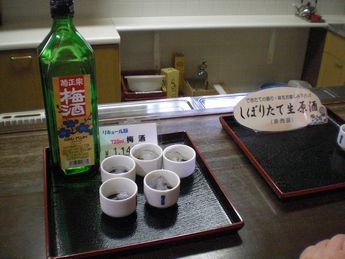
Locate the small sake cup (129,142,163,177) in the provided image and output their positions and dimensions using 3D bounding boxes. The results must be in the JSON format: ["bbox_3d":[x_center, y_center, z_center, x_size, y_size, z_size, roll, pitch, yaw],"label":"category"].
[{"bbox_3d":[-0.044,0.053,0.643,0.055,0.037,0.055,3,30,-2],"label":"small sake cup"}]

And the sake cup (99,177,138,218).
[{"bbox_3d":[-0.079,0.102,0.557,0.055,0.037,0.055,3,30,-2],"label":"sake cup"}]

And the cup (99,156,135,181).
[{"bbox_3d":[-0.086,0.072,0.607,0.055,0.037,0.055,3,30,-2],"label":"cup"}]

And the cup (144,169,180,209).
[{"bbox_3d":[-0.017,0.092,0.579,0.055,0.037,0.055,3,30,-2],"label":"cup"}]

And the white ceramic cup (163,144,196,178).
[{"bbox_3d":[0.011,0.056,0.645,0.055,0.037,0.055,3,30,-2],"label":"white ceramic cup"}]

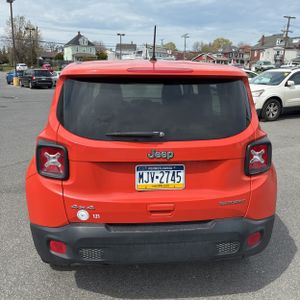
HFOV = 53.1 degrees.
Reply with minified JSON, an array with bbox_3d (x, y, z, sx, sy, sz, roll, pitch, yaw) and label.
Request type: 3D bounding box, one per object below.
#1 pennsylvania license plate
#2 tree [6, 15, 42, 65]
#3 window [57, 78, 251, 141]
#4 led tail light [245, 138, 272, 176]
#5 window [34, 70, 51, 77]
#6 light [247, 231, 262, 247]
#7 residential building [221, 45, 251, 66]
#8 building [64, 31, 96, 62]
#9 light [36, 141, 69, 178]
[{"bbox_3d":[0.066,0.172,1.855,0.307,0.155,0.012,-1,11,-5],"label":"pennsylvania license plate"},{"bbox_3d":[-33.688,-28.895,80.000,8.800,12.500,8.500,1,15,0],"label":"tree"},{"bbox_3d":[0.053,-0.252,1.942,1.280,0.420,0.140,-1,-5,-5],"label":"window"},{"bbox_3d":[0.722,0.039,2.000,0.195,0.230,0.105,-4,15,-19],"label":"led tail light"},{"bbox_3d":[-9.733,-6.934,27.300,1.400,0.550,0.160,-9,-4,-34],"label":"window"},{"bbox_3d":[0.706,0.595,2.044,0.105,0.080,0.045,-6,16,-24],"label":"light"},{"bbox_3d":[33.585,-37.003,118.000,10.200,8.600,9.500,0,15,-3],"label":"residential building"},{"bbox_3d":[-22.673,-33.439,98.000,8.400,10.200,9.200,-8,17,-29],"label":"building"},{"bbox_3d":[-0.607,0.057,1.883,0.195,0.230,0.105,3,15,9],"label":"light"}]

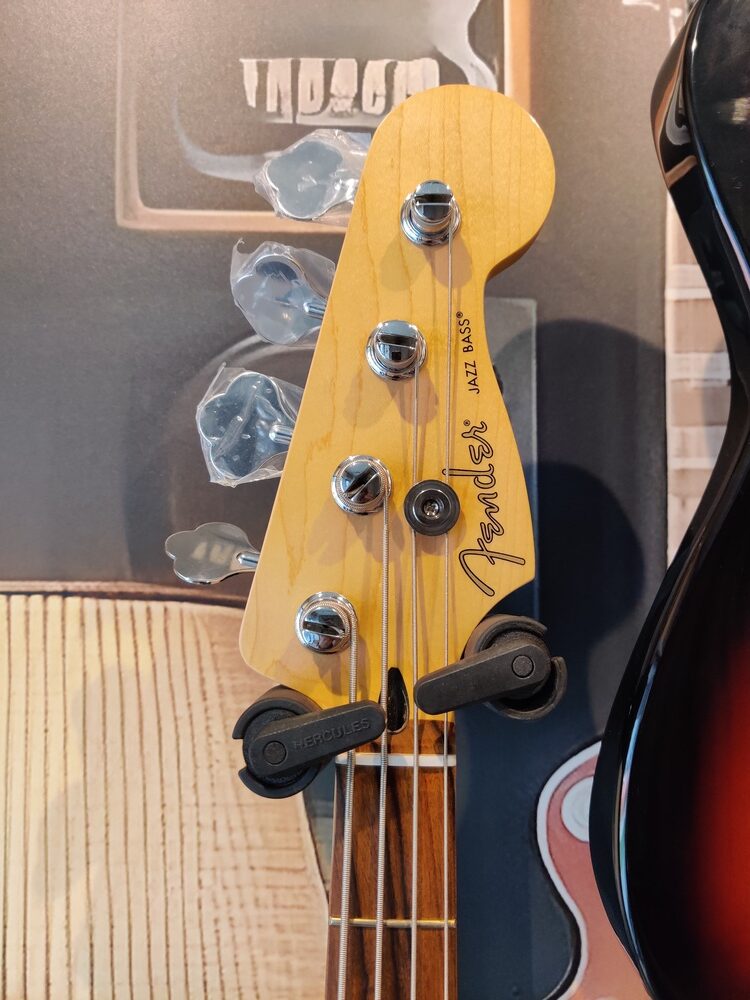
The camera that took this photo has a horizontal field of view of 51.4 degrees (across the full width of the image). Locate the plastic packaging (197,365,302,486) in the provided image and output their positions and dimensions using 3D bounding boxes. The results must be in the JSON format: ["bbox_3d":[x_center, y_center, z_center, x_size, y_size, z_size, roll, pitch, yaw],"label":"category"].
[{"bbox_3d":[-0.043,-0.025,0.277,0.039,0.038,0.011,14,-2,1],"label":"plastic packaging"}]

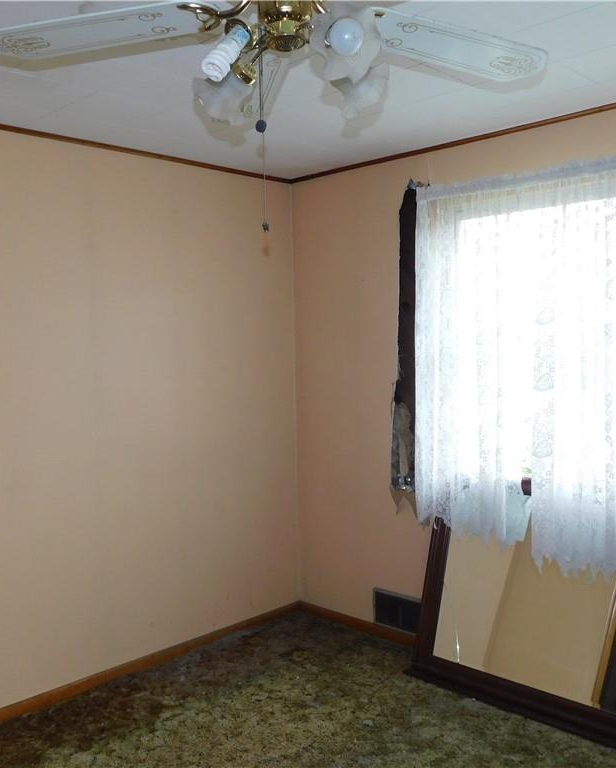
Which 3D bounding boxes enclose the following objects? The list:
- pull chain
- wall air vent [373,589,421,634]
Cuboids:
[{"bbox_3d":[-0.086,-0.460,1.421,0.022,0.333,0.022,-1,3,0],"label":"pull chain"},{"bbox_3d":[0.451,1.120,3.610,0.345,0.180,0.022,1,4,44],"label":"wall air vent"}]

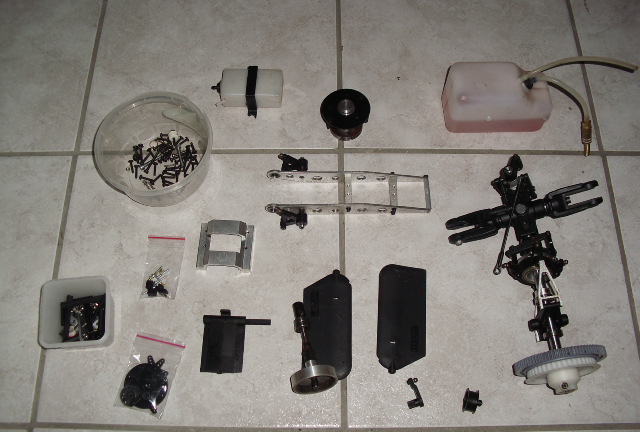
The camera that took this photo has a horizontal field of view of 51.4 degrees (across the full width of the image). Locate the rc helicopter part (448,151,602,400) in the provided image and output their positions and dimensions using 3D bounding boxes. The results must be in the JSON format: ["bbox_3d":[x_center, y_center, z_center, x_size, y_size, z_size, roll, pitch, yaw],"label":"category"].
[{"bbox_3d":[0.219,0.043,0.666,0.159,0.093,0.258,-4,66,-2],"label":"rc helicopter part"}]

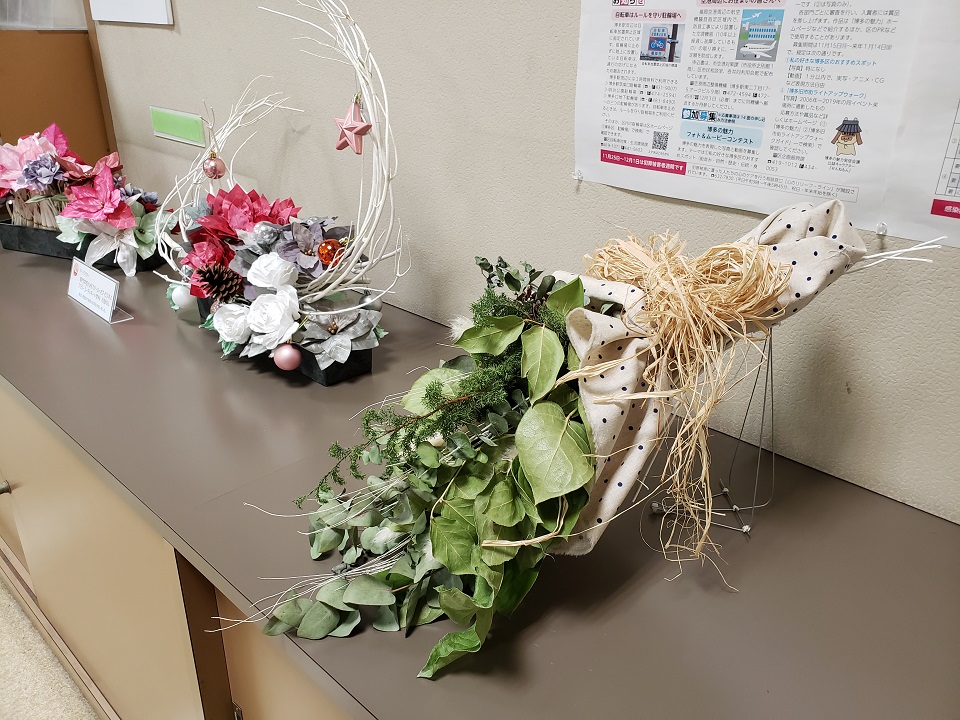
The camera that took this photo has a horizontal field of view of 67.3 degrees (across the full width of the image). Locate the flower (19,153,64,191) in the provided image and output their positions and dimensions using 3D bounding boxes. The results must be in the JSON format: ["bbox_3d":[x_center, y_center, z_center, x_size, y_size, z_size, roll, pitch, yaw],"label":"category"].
[{"bbox_3d":[-0.702,-0.302,1.155,0.070,0.056,0.055,1,24,-3],"label":"flower"}]

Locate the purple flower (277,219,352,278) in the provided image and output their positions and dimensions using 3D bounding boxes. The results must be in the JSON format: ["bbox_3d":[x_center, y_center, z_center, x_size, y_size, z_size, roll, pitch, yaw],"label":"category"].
[{"bbox_3d":[-0.190,-0.127,0.824,0.083,0.064,0.060,-3,25,-11],"label":"purple flower"}]

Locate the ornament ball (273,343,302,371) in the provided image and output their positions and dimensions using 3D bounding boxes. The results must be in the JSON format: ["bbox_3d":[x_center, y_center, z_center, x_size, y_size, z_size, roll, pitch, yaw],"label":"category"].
[{"bbox_3d":[-0.208,-0.004,0.783,0.030,0.031,0.030,2,24,-1],"label":"ornament ball"}]

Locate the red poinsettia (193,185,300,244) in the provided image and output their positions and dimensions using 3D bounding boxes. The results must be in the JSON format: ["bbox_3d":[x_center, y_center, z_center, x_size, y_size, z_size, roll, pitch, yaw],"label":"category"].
[{"bbox_3d":[-0.287,-0.179,0.888,0.122,0.068,0.100,4,24,4],"label":"red poinsettia"}]

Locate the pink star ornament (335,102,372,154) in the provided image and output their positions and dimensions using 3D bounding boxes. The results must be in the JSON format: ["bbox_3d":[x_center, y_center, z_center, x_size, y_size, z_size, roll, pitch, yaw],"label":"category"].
[{"bbox_3d":[-0.132,-0.240,0.751,0.052,0.054,0.018,22,31,37],"label":"pink star ornament"}]

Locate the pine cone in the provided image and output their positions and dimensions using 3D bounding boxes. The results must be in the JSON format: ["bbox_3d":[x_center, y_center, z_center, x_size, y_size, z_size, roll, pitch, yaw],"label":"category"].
[{"bbox_3d":[-0.316,-0.092,0.878,0.058,0.046,0.050,-1,24,-7],"label":"pine cone"}]

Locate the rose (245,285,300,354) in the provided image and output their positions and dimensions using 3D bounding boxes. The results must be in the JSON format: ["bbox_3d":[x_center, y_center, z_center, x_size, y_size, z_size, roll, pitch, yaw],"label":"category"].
[{"bbox_3d":[-0.227,-0.044,0.790,0.062,0.068,0.052,4,24,4],"label":"rose"}]

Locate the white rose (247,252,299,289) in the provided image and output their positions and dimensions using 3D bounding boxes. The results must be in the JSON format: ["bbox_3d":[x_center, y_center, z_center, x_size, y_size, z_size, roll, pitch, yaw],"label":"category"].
[{"bbox_3d":[-0.237,-0.101,0.823,0.056,0.045,0.052,10,25,16],"label":"white rose"}]

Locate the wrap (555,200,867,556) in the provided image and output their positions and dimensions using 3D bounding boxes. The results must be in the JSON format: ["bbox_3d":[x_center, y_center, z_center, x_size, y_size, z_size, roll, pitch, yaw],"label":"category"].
[{"bbox_3d":[0.166,0.008,0.538,0.227,0.245,0.115,-10,27,-25],"label":"wrap"}]

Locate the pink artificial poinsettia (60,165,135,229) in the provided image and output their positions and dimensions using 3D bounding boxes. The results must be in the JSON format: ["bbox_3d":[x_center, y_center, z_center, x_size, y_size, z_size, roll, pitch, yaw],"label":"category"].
[{"bbox_3d":[-0.585,-0.250,1.104,0.105,0.090,0.065,-1,24,-7],"label":"pink artificial poinsettia"}]

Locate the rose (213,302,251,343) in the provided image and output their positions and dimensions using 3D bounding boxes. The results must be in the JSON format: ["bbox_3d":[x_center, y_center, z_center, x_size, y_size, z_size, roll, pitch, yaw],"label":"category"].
[{"bbox_3d":[-0.293,-0.044,0.855,0.046,0.044,0.040,-1,24,-7],"label":"rose"}]

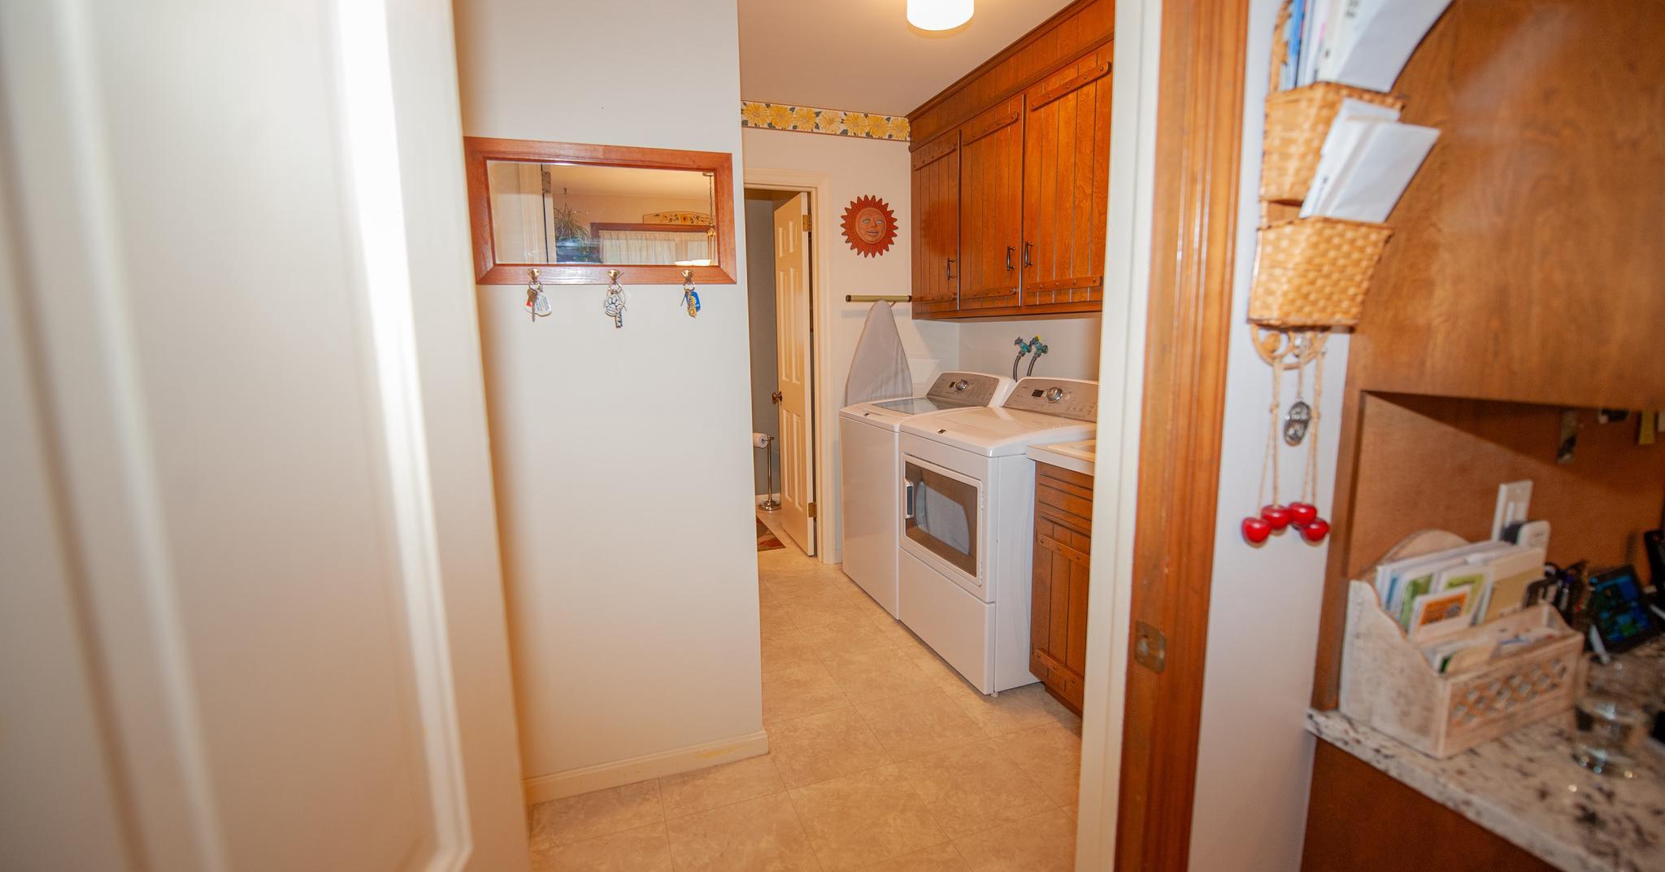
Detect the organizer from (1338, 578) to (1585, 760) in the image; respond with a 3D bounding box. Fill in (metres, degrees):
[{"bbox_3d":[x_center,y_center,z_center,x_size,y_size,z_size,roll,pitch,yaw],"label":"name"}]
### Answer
[{"bbox_3d":[0.852,0.276,0.871,0.300,0.200,0.115,-4,9,-20],"label":"organizer"}]

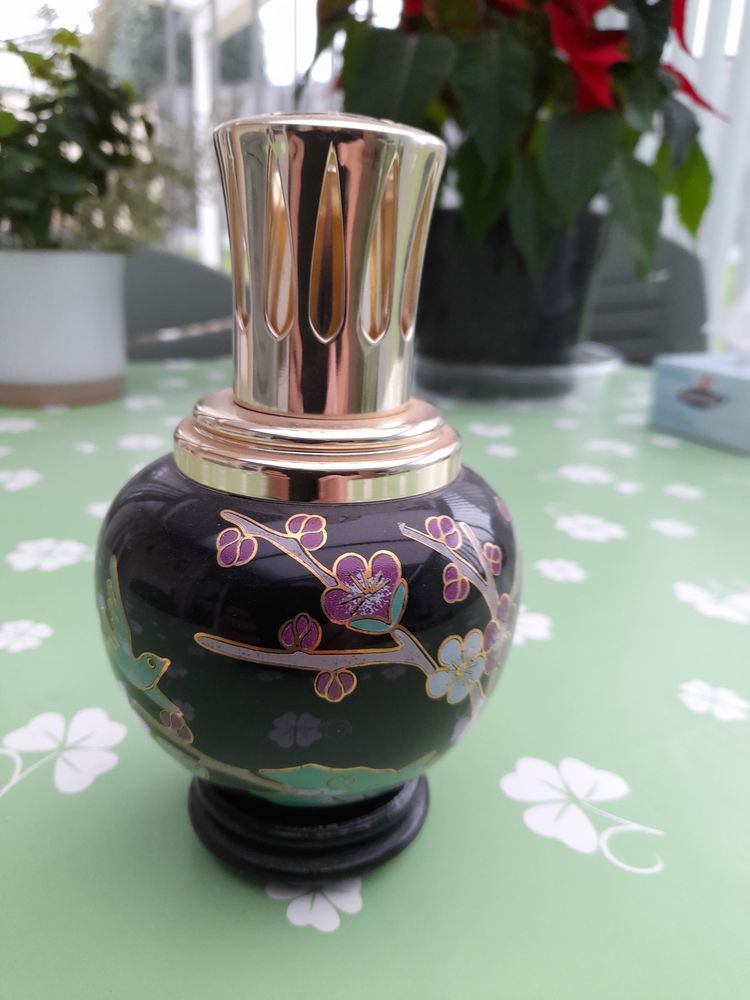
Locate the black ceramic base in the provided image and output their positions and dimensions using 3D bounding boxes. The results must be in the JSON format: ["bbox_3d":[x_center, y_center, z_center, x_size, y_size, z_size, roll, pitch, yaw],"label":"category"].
[{"bbox_3d":[-0.018,0.073,0.194,0.064,0.014,0.064,3,17,0],"label":"black ceramic base"}]

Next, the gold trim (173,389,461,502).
[{"bbox_3d":[-0.013,-0.016,0.166,0.066,0.014,0.066,3,17,0],"label":"gold trim"}]

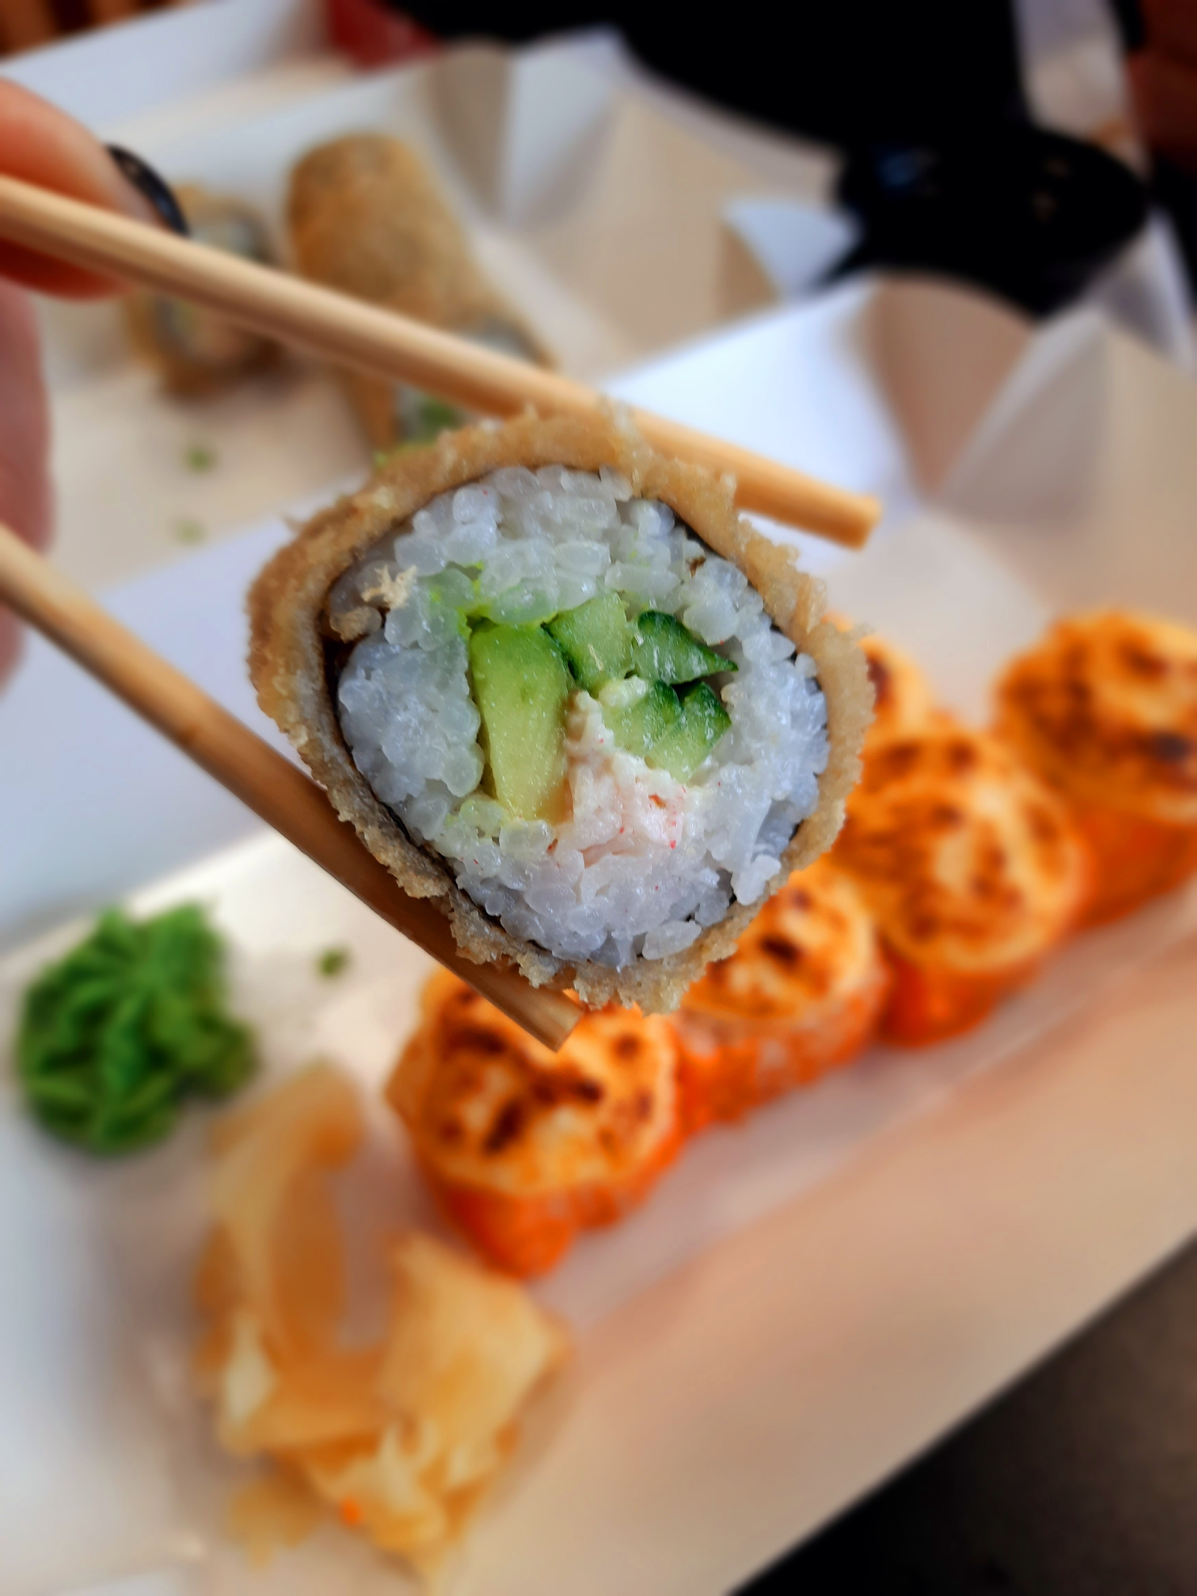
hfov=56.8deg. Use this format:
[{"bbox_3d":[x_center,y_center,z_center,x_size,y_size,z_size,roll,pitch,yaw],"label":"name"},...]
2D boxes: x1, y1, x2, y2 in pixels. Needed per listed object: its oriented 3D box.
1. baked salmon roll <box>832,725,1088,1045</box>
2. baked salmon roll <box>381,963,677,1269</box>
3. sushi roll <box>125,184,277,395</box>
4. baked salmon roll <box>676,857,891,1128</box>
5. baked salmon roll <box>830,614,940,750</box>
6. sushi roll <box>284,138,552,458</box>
[{"bbox_3d":[0.068,0.019,0.223,0.046,0.038,0.046,0,55,0],"label":"baked salmon roll"},{"bbox_3d":[-0.011,0.057,0.197,0.047,0.038,0.047,0,55,0],"label":"baked salmon roll"},{"bbox_3d":[-0.121,-0.156,0.339,0.049,0.048,0.032,-15,56,-10],"label":"sushi roll"},{"bbox_3d":[0.030,0.036,0.212,0.045,0.038,0.045,0,55,0],"label":"baked salmon roll"},{"bbox_3d":[0.047,-0.009,0.243,0.045,0.038,0.045,0,55,0],"label":"baked salmon roll"},{"bbox_3d":[-0.057,-0.152,0.336,0.050,0.050,0.088,-20,57,-13],"label":"sushi roll"}]

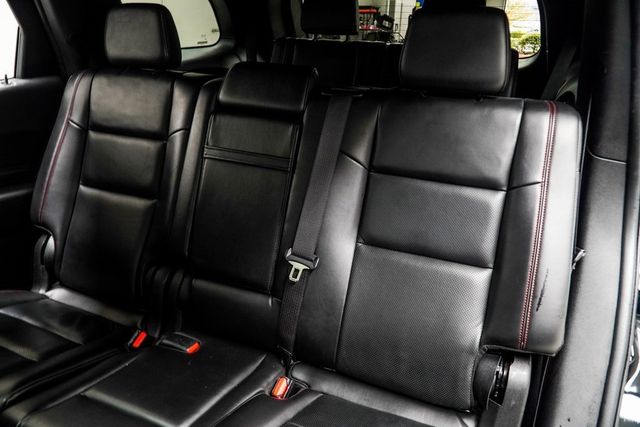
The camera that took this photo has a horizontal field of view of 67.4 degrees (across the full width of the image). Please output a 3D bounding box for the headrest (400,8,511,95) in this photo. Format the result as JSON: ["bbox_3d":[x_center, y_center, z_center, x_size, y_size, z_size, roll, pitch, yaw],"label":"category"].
[{"bbox_3d":[0.264,-0.314,0.940,0.207,0.157,0.110,11,15,22],"label":"headrest"}]

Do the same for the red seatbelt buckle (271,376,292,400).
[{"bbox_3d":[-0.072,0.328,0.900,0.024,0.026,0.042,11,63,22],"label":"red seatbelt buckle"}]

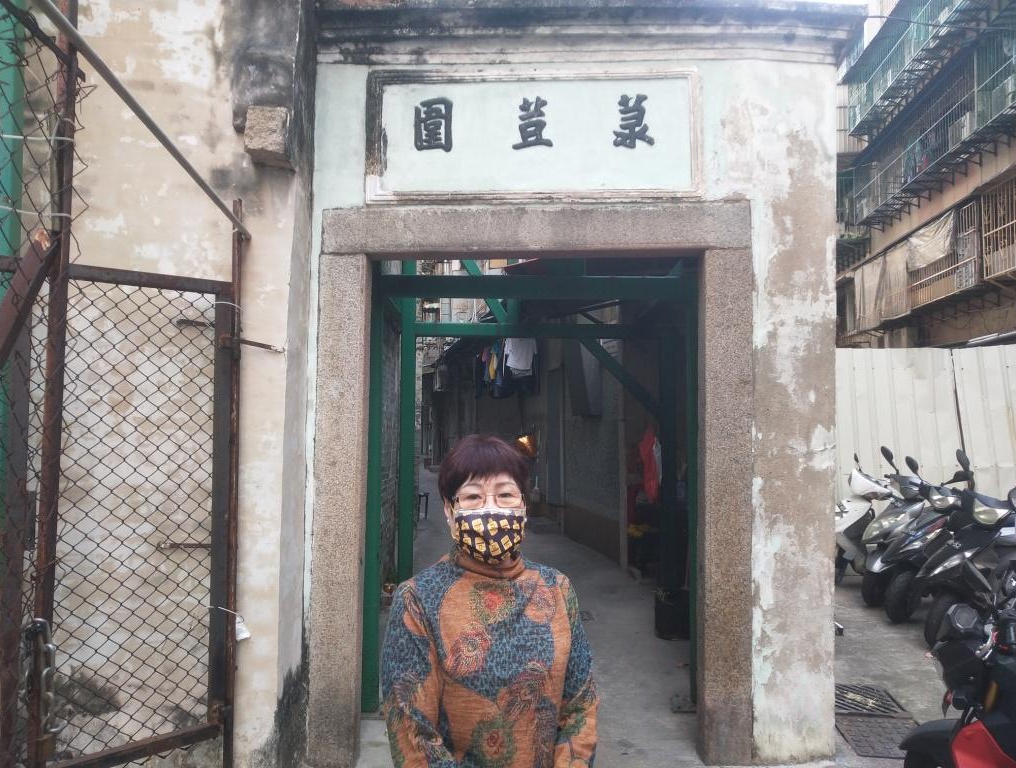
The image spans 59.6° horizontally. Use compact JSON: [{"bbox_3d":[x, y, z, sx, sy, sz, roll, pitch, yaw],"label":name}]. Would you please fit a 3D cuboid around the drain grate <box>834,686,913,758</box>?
[{"bbox_3d":[1.889,1.747,4.623,0.421,0.040,1.197,0,-3,7],"label":"drain grate"}]

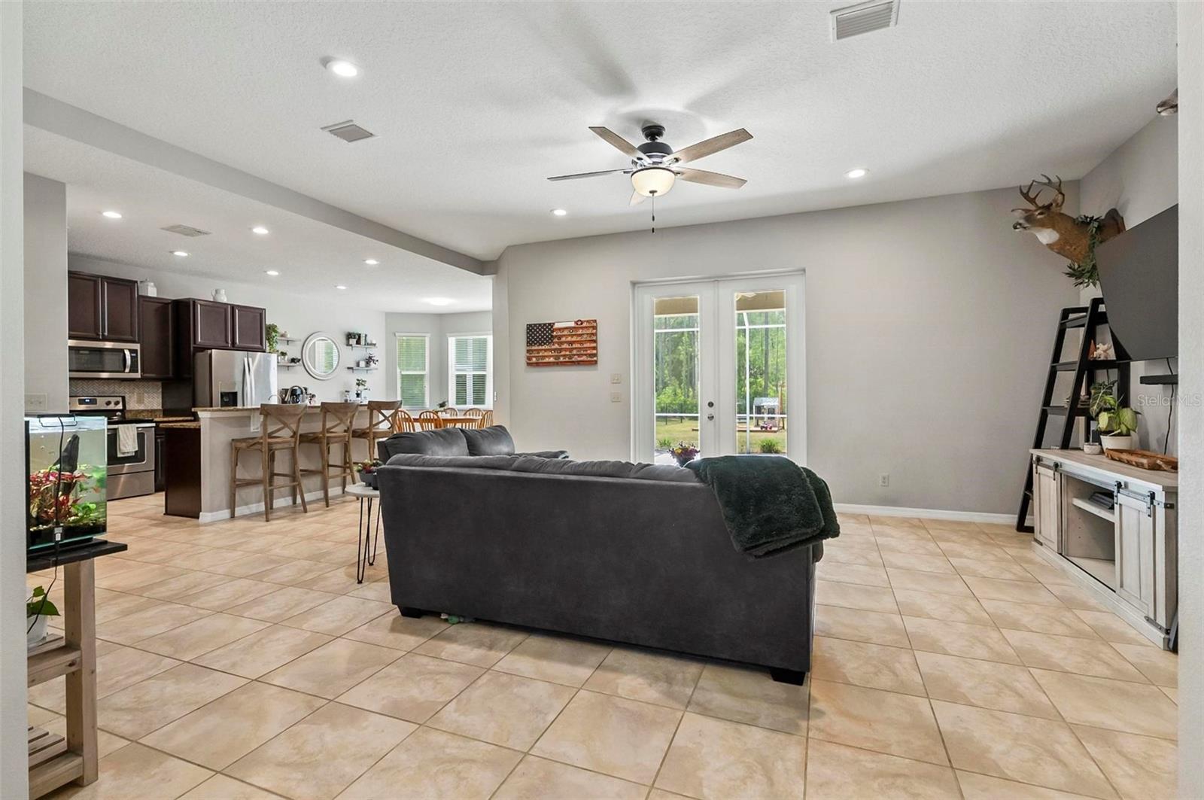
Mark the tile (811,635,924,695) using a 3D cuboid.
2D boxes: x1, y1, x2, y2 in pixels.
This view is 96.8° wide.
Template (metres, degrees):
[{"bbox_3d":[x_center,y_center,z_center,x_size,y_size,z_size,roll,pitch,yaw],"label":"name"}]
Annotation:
[{"bbox_3d":[1.158,1.168,2.359,0.430,0.010,0.430,0,0,22],"label":"tile"}]

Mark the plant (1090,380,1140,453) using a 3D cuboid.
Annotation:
[{"bbox_3d":[3.485,0.131,3.633,0.290,0.510,0.310,0,0,22],"label":"plant"}]

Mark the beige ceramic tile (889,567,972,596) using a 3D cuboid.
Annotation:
[{"bbox_3d":[2.012,1.126,3.314,0.420,0.010,0.420,0,0,22],"label":"beige ceramic tile"}]

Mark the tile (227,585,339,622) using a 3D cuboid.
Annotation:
[{"bbox_3d":[-1.773,1.143,2.990,0.418,0.010,0.415,0,0,22],"label":"tile"}]

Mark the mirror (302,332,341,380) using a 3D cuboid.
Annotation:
[{"bbox_3d":[-5.301,-0.826,10.112,0.040,0.881,0.881,0,0,22],"label":"mirror"}]

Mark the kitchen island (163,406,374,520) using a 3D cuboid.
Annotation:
[{"bbox_3d":[-3.724,0.664,6.360,0.950,1.085,2.150,0,0,22],"label":"kitchen island"}]

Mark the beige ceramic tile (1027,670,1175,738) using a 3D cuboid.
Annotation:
[{"bbox_3d":[1.955,1.162,2.040,0.430,0.010,0.430,0,0,22],"label":"beige ceramic tile"}]

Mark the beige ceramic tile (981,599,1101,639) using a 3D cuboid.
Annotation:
[{"bbox_3d":[2.293,1.163,2.818,0.430,0.010,0.430,0,0,22],"label":"beige ceramic tile"}]

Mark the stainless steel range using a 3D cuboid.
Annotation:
[{"bbox_3d":[-6.150,0.602,6.609,0.700,1.220,0.762,0,0,22],"label":"stainless steel range"}]

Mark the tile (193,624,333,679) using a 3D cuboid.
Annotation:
[{"bbox_3d":[-1.553,1.165,2.491,0.420,0.010,0.420,0,0,22],"label":"tile"}]

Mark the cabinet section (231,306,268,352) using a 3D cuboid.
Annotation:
[{"bbox_3d":[-5.331,-1.019,7.779,0.580,0.634,0.515,0,0,22],"label":"cabinet section"}]

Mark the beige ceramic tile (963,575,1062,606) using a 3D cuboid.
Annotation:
[{"bbox_3d":[2.358,1.109,3.094,0.418,0.010,0.415,0,0,22],"label":"beige ceramic tile"}]

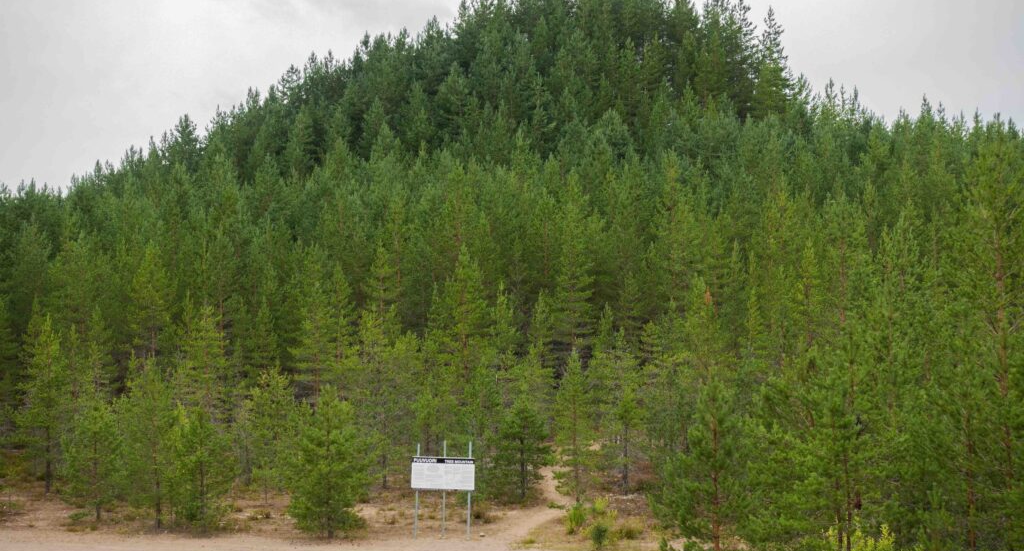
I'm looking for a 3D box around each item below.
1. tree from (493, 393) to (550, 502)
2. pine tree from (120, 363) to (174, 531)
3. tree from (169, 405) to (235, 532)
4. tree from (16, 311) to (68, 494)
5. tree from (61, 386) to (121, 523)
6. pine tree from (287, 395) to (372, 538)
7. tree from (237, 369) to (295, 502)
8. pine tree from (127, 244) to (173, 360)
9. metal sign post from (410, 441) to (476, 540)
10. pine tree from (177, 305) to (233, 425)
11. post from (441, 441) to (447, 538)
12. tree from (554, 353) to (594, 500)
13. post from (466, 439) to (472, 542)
[{"bbox_3d":[0.339,6.097,71.000,2.032,3.851,2.032,0,-2,0],"label":"tree"},{"bbox_3d":[-12.044,5.551,65.800,1.917,5.617,1.917,0,-1,0],"label":"pine tree"},{"bbox_3d":[-10.120,6.290,64.900,2.151,4.172,2.151,0,-1,0],"label":"tree"},{"bbox_3d":[-17.410,4.701,74.000,2.007,6.801,2.007,0,-2,0],"label":"tree"},{"bbox_3d":[-14.212,6.050,67.300,2.095,4.596,2.095,0,-1,0],"label":"tree"},{"bbox_3d":[-5.847,6.120,63.800,2.755,4.614,2.755,0,-1,0],"label":"pine tree"},{"bbox_3d":[-9.000,5.811,73.000,2.126,4.802,2.126,0,-2,0],"label":"tree"},{"bbox_3d":[-17.112,2.785,94.000,2.266,8.497,2.266,0,-2,0],"label":"pine tree"},{"bbox_3d":[-2.064,6.463,60.000,1.943,2.983,0.120,0,-2,0],"label":"metal sign post"},{"bbox_3d":[-12.508,4.434,81.000,2.359,6.508,2.359,0,-2,0],"label":"pine tree"},{"bbox_3d":[-2.159,6.824,63.500,0.070,3.093,0.070,1,-1,0],"label":"post"},{"bbox_3d":[2.269,5.446,72.300,1.452,5.591,1.452,0,-1,0],"label":"tree"},{"bbox_3d":[-1.281,6.471,60.000,0.065,2.938,0.065,0,-2,0],"label":"post"}]

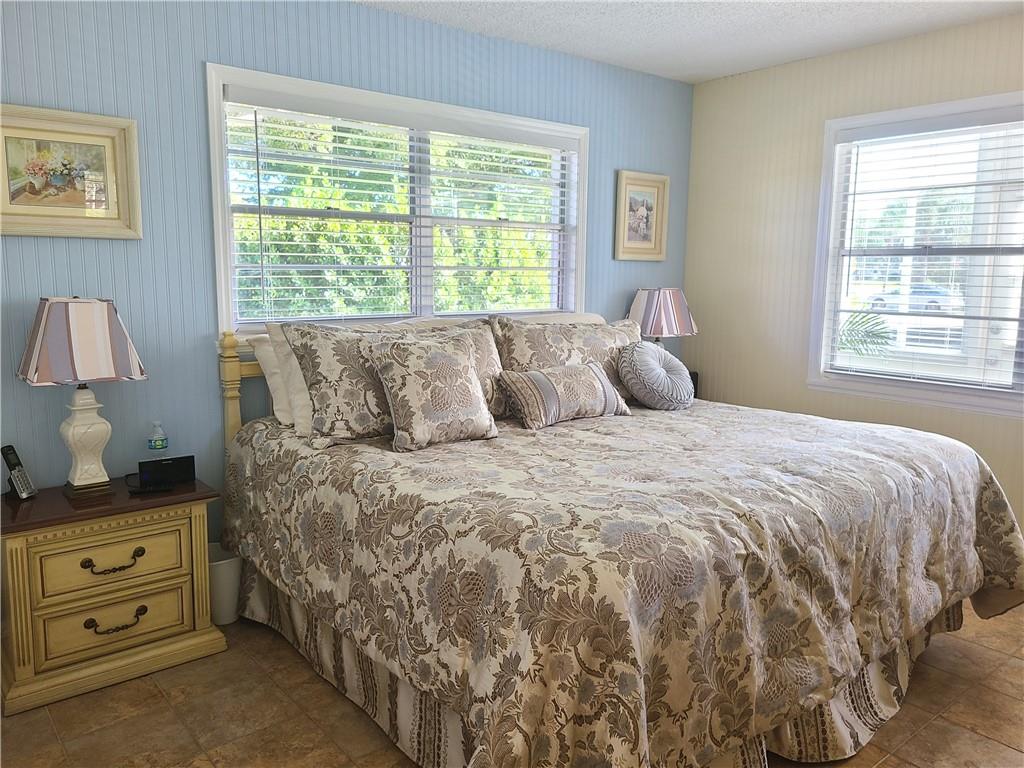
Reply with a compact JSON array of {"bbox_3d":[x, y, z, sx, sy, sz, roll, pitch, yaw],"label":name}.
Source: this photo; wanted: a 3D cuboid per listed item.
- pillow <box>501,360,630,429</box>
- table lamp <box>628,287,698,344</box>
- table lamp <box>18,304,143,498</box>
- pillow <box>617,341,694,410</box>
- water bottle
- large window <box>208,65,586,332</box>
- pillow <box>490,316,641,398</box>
[{"bbox_3d":[0.236,0.032,3.210,0.530,0.300,0.150,-6,-34,-39],"label":"pillow"},{"bbox_3d":[0.847,-0.219,4.444,0.335,0.669,0.310,-6,11,-39],"label":"table lamp"},{"bbox_3d":[-1.452,0.041,2.612,0.335,0.669,0.310,-6,11,-39],"label":"table lamp"},{"bbox_3d":[0.634,-0.035,3.369,0.360,0.360,0.110,-8,-32,-46],"label":"pillow"},{"bbox_3d":[-1.312,0.242,2.849,0.066,0.205,0.066,-6,11,-39],"label":"water bottle"},{"bbox_3d":[-0.388,-0.762,3.583,1.985,1.049,0.100,-6,11,-39],"label":"large window"},{"bbox_3d":[0.339,-0.099,3.593,0.940,0.480,0.200,-6,-18,-39],"label":"pillow"}]

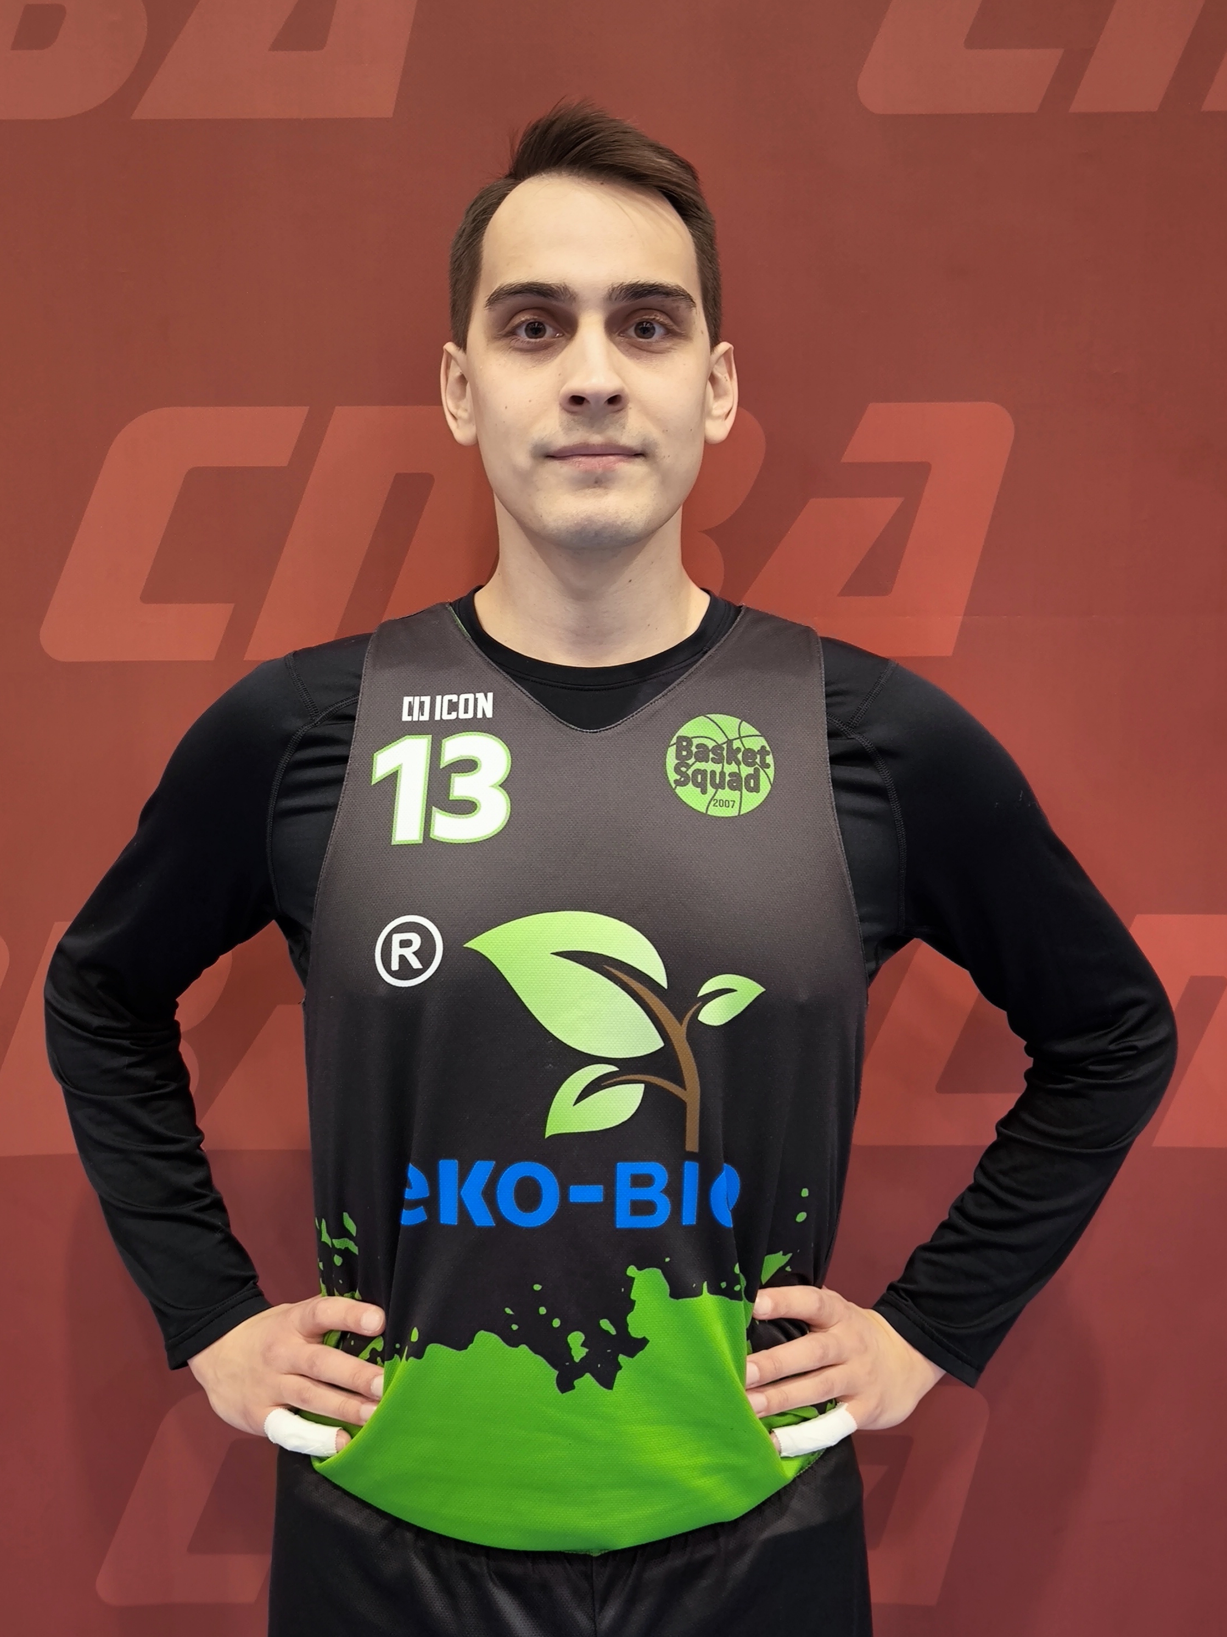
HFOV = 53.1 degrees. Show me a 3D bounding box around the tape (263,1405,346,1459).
[{"bbox_3d":[-0.223,0.442,0.887,0.058,0.025,0.026,16,12,21],"label":"tape"}]

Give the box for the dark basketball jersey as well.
[{"bbox_3d":[-0.021,0.167,0.875,0.395,0.630,0.260,0,6,0],"label":"dark basketball jersey"}]

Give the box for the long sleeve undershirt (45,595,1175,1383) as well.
[{"bbox_3d":[-0.002,0.155,0.888,0.860,0.640,0.280,0,6,0],"label":"long sleeve undershirt"}]

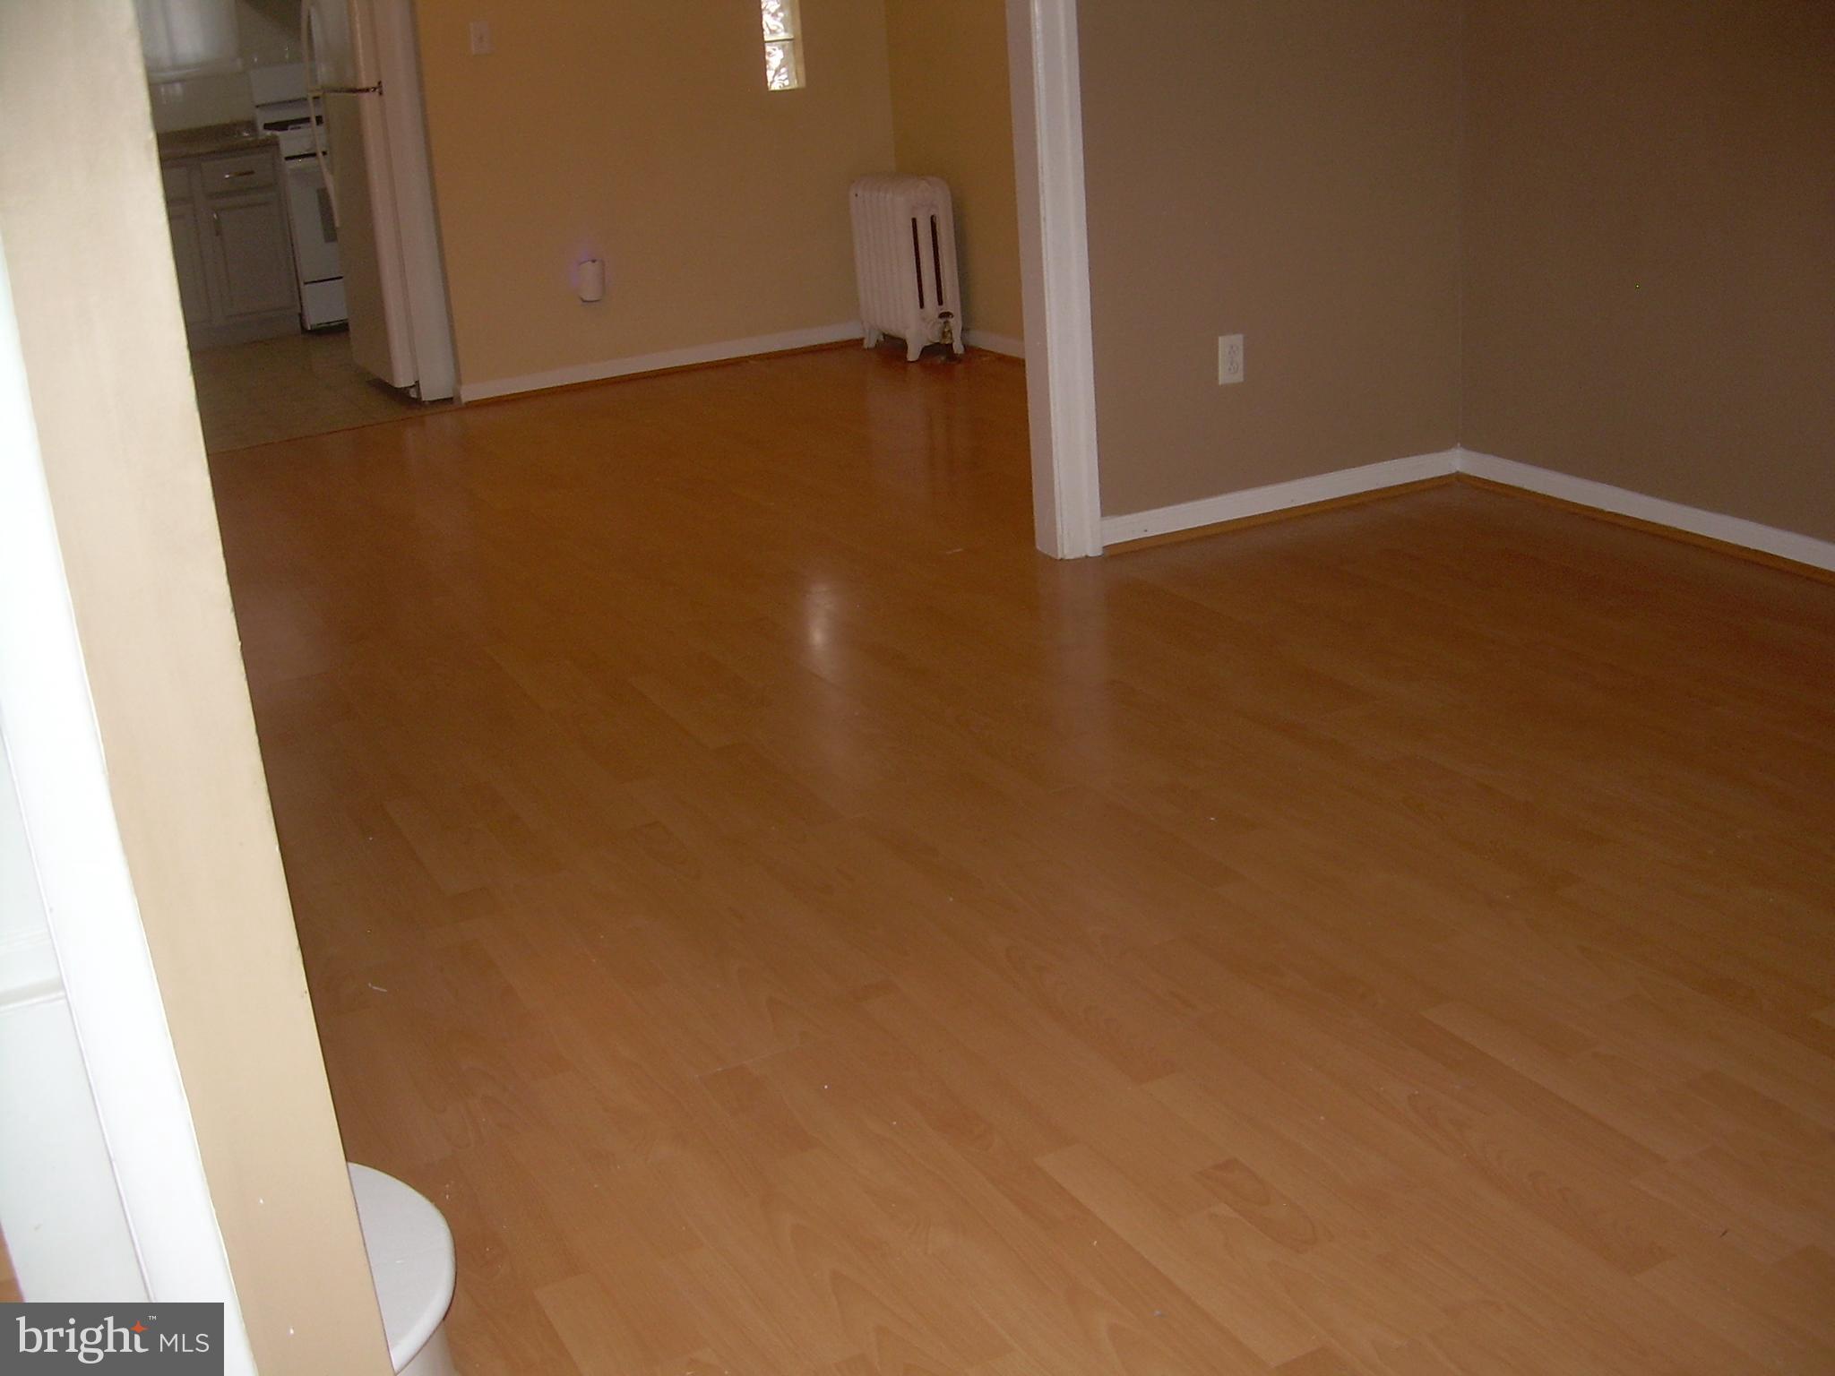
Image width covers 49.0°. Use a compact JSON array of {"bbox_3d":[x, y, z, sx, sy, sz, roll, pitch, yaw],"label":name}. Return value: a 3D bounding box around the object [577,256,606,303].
[{"bbox_3d":[-1.153,-1.440,7.123,0.083,0.138,0.060,-14,21,-25],"label":"object"}]

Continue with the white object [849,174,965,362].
[{"bbox_3d":[-0.047,-1.542,7.338,0.220,0.650,0.430,-14,21,-25],"label":"white object"}]

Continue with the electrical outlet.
[{"bbox_3d":[0.729,-0.761,4.673,0.071,0.115,0.010,-14,21,-25],"label":"electrical outlet"}]

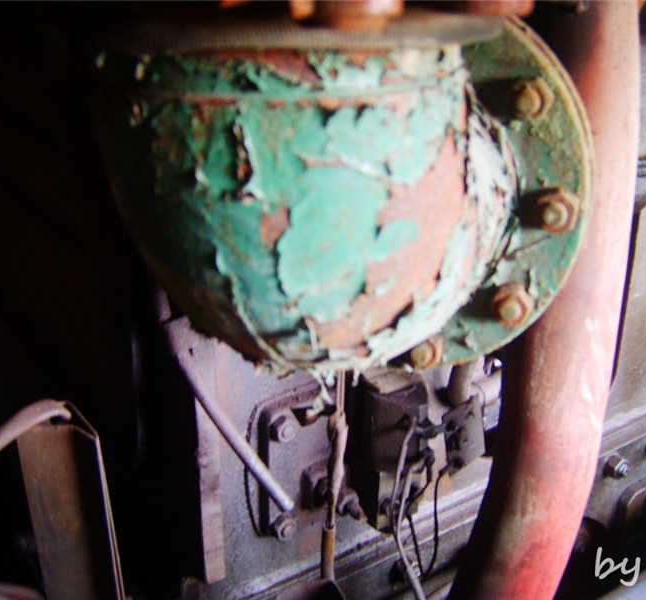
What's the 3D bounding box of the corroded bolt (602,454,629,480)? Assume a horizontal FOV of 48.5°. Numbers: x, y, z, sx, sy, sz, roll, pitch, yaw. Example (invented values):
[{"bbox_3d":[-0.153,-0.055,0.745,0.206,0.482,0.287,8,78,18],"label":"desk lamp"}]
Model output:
[{"bbox_3d":[0.471,0.265,1.149,0.035,0.035,0.028,-13,24,-31],"label":"corroded bolt"}]

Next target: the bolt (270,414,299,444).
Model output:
[{"bbox_3d":[-0.041,0.137,0.760,0.025,0.025,0.019,-13,24,-31],"label":"bolt"}]

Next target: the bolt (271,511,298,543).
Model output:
[{"bbox_3d":[-0.044,0.253,0.800,0.025,0.025,0.019,-13,24,-31],"label":"bolt"}]

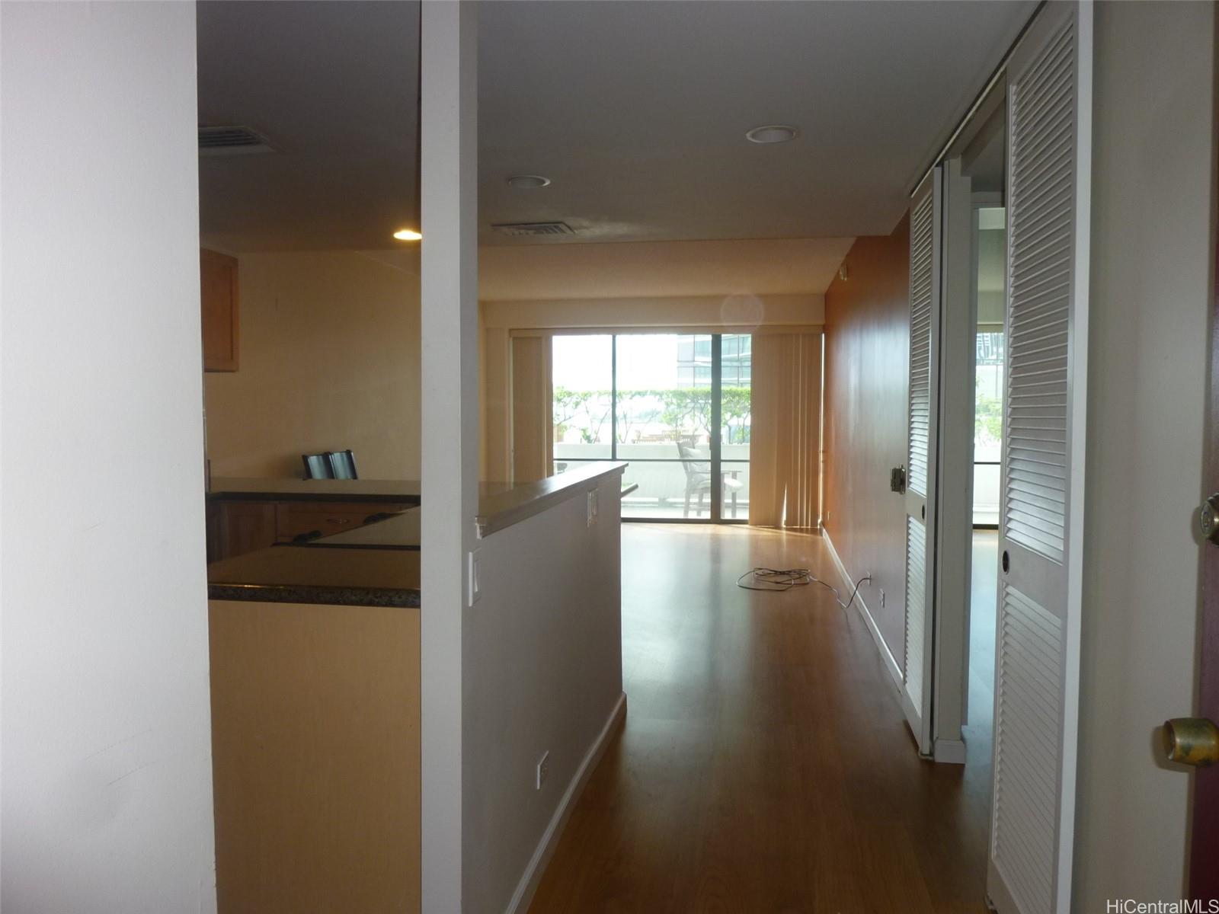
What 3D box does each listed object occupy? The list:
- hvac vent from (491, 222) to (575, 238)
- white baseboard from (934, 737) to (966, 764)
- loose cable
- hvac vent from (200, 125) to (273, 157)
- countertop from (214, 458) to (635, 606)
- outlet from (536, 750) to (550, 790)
[{"bbox_3d":[-0.404,-1.188,4.594,0.380,0.020,0.270,1,3,10],"label":"hvac vent"},{"bbox_3d":[1.253,1.080,3.235,0.104,0.084,0.020,1,3,10],"label":"white baseboard"},{"bbox_3d":[1.333,0.821,6.338,0.840,0.290,1.750,1,3,10],"label":"loose cable"},{"bbox_3d":[-1.392,-1.115,3.098,0.375,0.020,0.260,1,3,10],"label":"hvac vent"},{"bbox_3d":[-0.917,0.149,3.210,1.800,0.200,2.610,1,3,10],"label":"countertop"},{"bbox_3d":[-0.184,0.878,2.474,0.008,0.070,0.115,1,3,10],"label":"outlet"}]

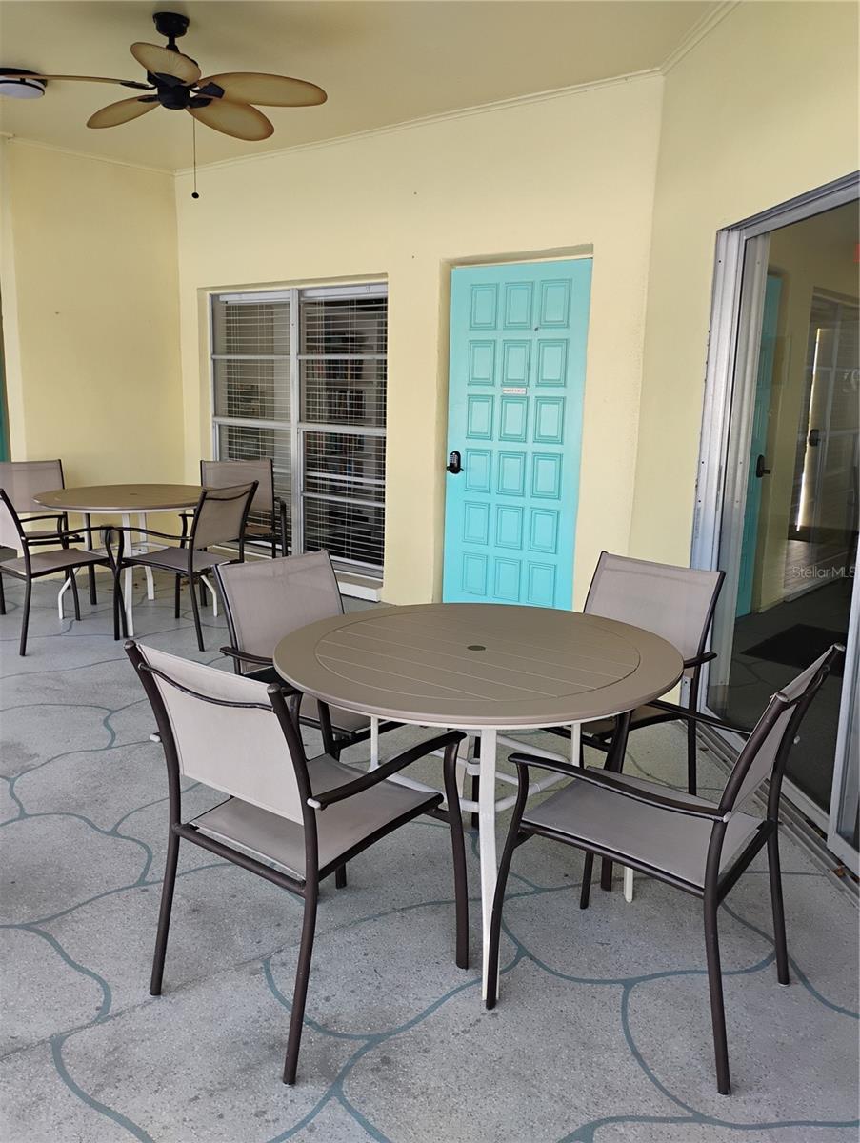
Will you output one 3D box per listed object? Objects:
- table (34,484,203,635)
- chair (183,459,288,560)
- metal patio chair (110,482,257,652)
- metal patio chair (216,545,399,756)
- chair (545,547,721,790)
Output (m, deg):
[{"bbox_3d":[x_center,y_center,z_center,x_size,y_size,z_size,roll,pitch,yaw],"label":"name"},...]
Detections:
[{"bbox_3d":[-1.745,-0.083,5.497,1.073,0.731,1.073,1,12,0],"label":"table"},{"bbox_3d":[-1.249,-0.274,6.113,0.555,0.874,0.620,-2,12,-14],"label":"chair"},{"bbox_3d":[-1.336,-0.069,5.118,0.620,0.874,0.555,6,13,22],"label":"metal patio chair"},{"bbox_3d":[-0.298,0.404,2.935,0.620,0.874,0.555,11,15,39],"label":"metal patio chair"},{"bbox_3d":[0.549,0.417,2.958,0.620,0.874,0.555,-10,16,-43],"label":"chair"}]

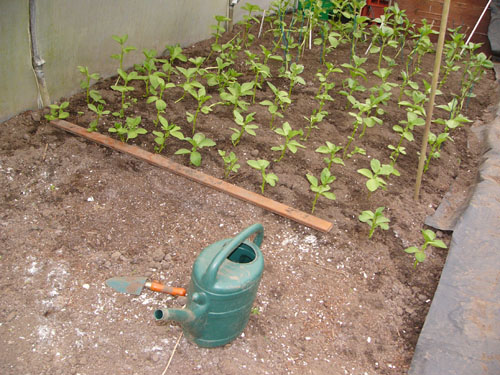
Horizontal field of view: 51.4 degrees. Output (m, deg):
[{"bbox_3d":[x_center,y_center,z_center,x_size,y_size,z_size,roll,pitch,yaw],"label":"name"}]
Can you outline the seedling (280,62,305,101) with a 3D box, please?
[{"bbox_3d":[0.302,-0.739,3.701,0.171,0.267,0.162,0,29,0],"label":"seedling"}]

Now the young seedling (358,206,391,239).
[{"bbox_3d":[0.574,0.170,2.398,0.140,0.152,0.126,10,30,14],"label":"young seedling"}]

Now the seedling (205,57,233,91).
[{"bbox_3d":[-0.265,-0.952,4.375,0.236,0.278,0.224,0,27,0],"label":"seedling"}]

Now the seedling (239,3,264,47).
[{"bbox_3d":[0.002,-1.670,5.380,0.235,0.444,0.211,2,29,-1],"label":"seedling"}]

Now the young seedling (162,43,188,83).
[{"bbox_3d":[-0.493,-0.812,3.444,0.172,0.249,0.158,4,31,0],"label":"young seedling"}]

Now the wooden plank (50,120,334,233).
[{"bbox_3d":[-0.515,-0.137,3.077,2.291,0.020,0.074,20,34,34],"label":"wooden plank"}]

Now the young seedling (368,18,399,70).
[{"bbox_3d":[1.258,-1.334,4.899,0.283,0.478,0.269,0,27,0],"label":"young seedling"}]

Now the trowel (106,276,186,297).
[{"bbox_3d":[-0.343,0.330,1.725,0.277,0.055,0.085,8,36,7],"label":"trowel"}]

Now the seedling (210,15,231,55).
[{"bbox_3d":[-0.293,-1.480,5.078,0.185,0.385,0.166,0,29,-4],"label":"seedling"}]

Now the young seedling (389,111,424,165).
[{"bbox_3d":[0.715,-0.217,2.375,0.171,0.278,0.154,3,35,0],"label":"young seedling"}]

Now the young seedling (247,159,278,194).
[{"bbox_3d":[0.065,-0.049,2.718,0.167,0.194,0.159,0,27,0],"label":"young seedling"}]

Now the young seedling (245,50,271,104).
[{"bbox_3d":[0.058,-0.839,4.009,0.200,0.413,0.190,0,27,0],"label":"young seedling"}]

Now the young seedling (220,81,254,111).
[{"bbox_3d":[-0.094,-0.678,3.902,0.255,0.226,0.242,0,27,0],"label":"young seedling"}]

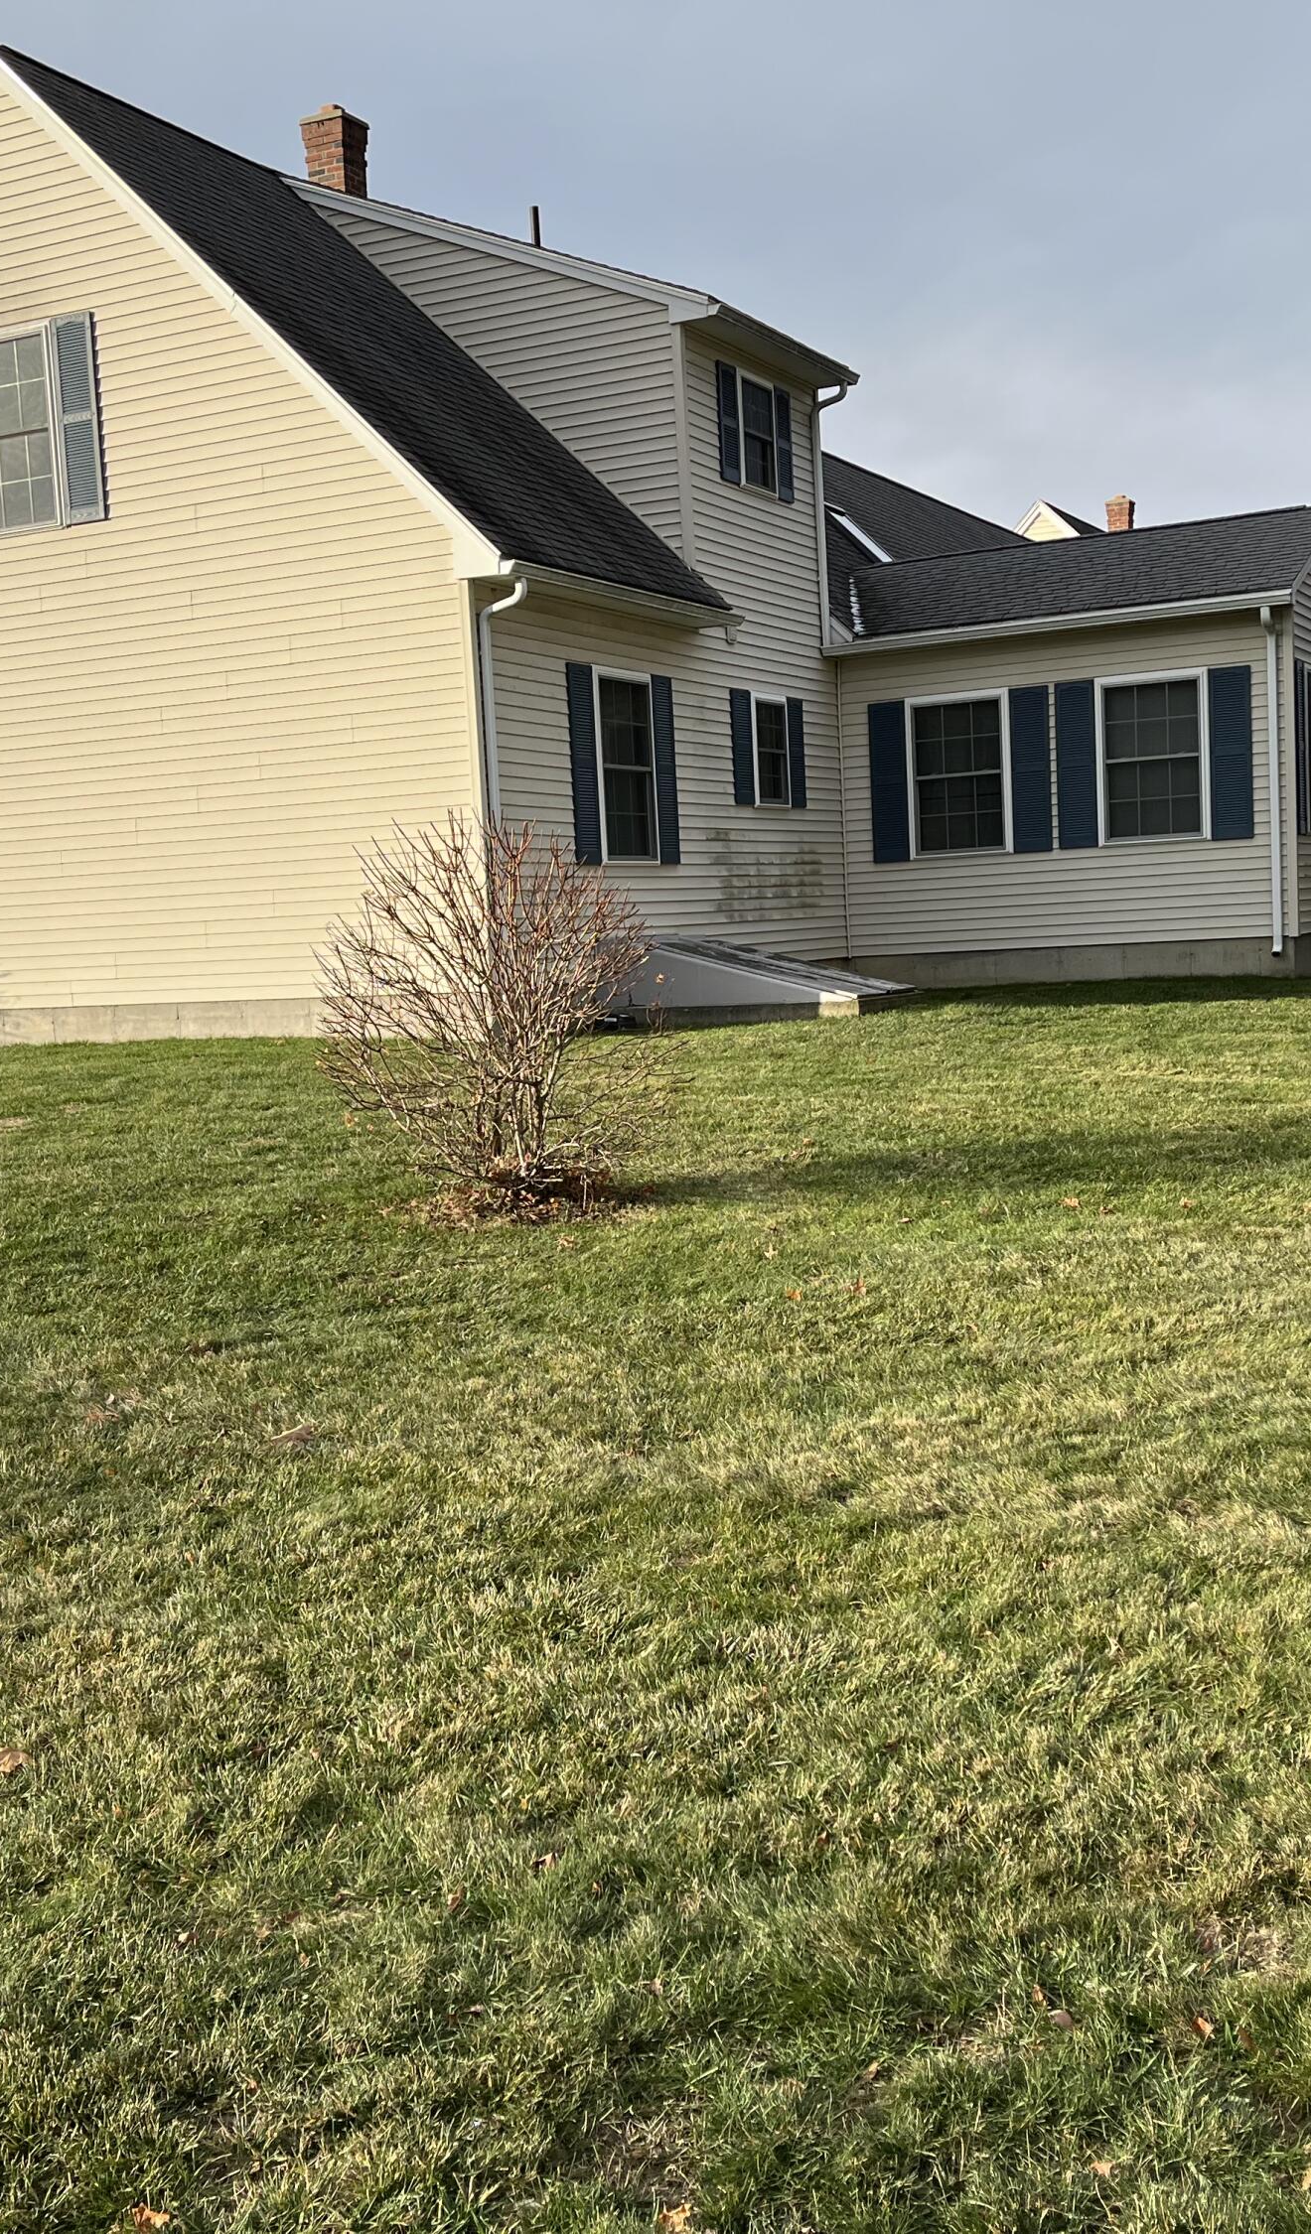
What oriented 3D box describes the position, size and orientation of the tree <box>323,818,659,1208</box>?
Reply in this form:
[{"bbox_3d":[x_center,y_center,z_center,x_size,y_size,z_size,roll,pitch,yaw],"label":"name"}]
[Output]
[{"bbox_3d":[-0.660,-0.417,9.000,1.400,1.540,1.350,-3,5,0],"label":"tree"}]

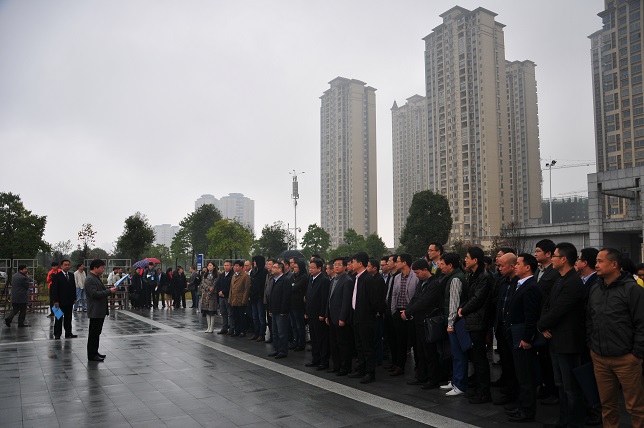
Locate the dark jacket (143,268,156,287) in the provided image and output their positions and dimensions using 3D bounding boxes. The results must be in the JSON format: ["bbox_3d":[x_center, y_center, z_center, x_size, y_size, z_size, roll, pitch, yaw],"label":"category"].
[{"bbox_3d":[-6.701,2.486,18.742,0.530,0.720,0.330,2,-6,-14],"label":"dark jacket"}]

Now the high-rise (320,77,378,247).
[{"bbox_3d":[14.294,-25.706,261.564,19.000,98.470,25.000,4,-7,-40],"label":"high-rise"}]

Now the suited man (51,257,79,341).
[{"bbox_3d":[-5.632,1.859,10.462,0.550,1.730,0.350,5,-8,-39],"label":"suited man"}]

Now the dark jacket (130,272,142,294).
[{"bbox_3d":[-7.223,2.711,18.819,0.360,0.870,0.500,-4,-7,31],"label":"dark jacket"}]

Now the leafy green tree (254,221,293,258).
[{"bbox_3d":[-5.047,3.787,49.880,3.900,6.260,3.800,1,-6,-6],"label":"leafy green tree"}]

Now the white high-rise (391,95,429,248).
[{"bbox_3d":[57.315,-23.303,285.411,18.000,97.480,26.000,4,-7,-40],"label":"white high-rise"}]

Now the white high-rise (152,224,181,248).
[{"bbox_3d":[-226.352,46.109,699.055,40.000,62.000,26.000,2,-6,-20],"label":"white high-rise"}]

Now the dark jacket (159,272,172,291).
[{"bbox_3d":[-6.159,2.662,19.025,0.530,0.730,0.340,3,-7,-23],"label":"dark jacket"}]

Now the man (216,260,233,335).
[{"bbox_3d":[-2.238,1.941,11.157,0.500,1.720,0.340,-4,-7,30],"label":"man"}]

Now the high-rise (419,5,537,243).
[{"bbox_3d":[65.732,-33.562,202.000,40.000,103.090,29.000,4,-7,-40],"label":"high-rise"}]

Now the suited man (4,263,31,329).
[{"bbox_3d":[-8.095,2.162,12.743,0.620,1.660,0.500,2,-7,-22],"label":"suited man"}]

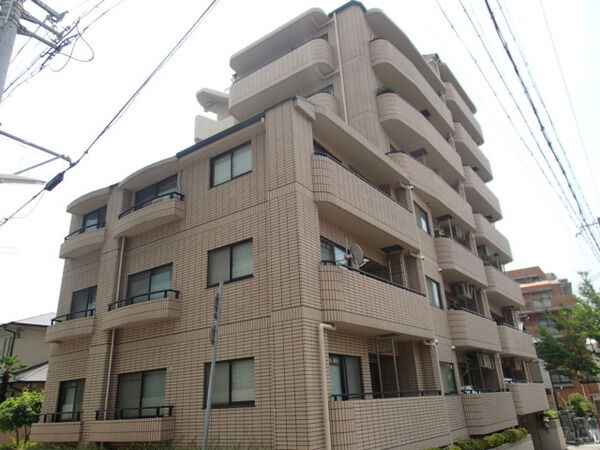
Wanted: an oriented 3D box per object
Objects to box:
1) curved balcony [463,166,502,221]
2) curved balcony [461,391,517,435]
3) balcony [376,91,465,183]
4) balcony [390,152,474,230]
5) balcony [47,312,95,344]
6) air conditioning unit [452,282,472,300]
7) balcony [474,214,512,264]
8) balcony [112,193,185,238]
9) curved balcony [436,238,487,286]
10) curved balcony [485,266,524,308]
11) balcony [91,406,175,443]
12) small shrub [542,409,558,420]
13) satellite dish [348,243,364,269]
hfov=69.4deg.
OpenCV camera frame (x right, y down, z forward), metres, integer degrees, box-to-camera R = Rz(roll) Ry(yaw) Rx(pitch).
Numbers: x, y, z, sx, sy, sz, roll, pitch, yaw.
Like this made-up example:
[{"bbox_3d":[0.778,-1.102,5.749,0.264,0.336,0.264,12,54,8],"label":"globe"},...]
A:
[{"bbox_3d":[9.932,-1.575,24.472,1.280,1.280,6.100,-19,-27,34],"label":"curved balcony"},{"bbox_3d":[6.664,6.729,15.665,1.100,1.270,4.550,-19,-27,34],"label":"curved balcony"},{"bbox_3d":[5.400,-3.589,19.014,1.280,1.340,7.050,-19,-27,34],"label":"balcony"},{"bbox_3d":[5.567,-1.100,18.187,1.200,1.380,7.300,-18,-27,34],"label":"balcony"},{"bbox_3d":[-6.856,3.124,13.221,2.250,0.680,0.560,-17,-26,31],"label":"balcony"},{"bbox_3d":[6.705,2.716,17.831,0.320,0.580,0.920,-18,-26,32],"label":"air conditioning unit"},{"bbox_3d":[10.312,0.879,24.055,1.200,1.400,6.500,-18,-27,34],"label":"balcony"},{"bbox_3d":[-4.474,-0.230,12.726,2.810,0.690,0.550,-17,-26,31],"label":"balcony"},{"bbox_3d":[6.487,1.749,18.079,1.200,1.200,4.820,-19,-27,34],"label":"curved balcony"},{"bbox_3d":[10.437,3.365,23.060,1.200,1.400,6.700,-18,-27,34],"label":"curved balcony"},{"bbox_3d":[-4.271,4.950,10.709,2.850,0.730,0.500,-16,-25,30],"label":"balcony"},{"bbox_3d":[14.569,11.021,25.200,0.700,0.600,0.800,-18,-27,34],"label":"small shrub"},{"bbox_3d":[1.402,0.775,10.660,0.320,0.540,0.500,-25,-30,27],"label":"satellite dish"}]

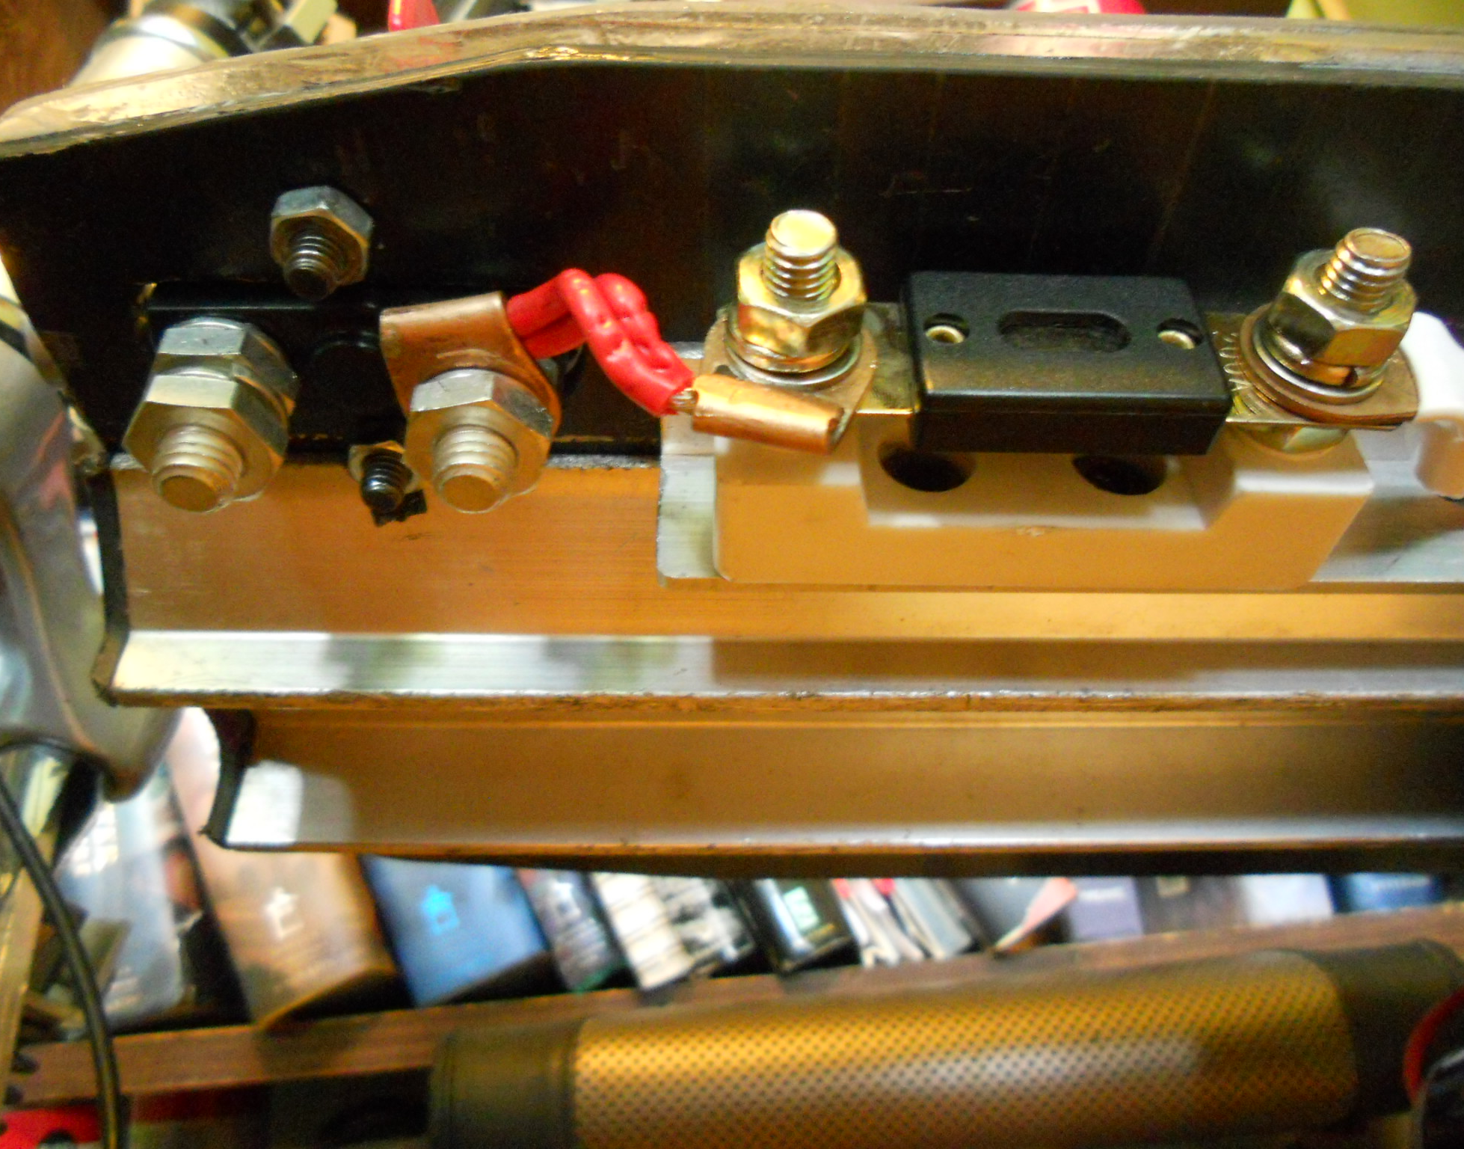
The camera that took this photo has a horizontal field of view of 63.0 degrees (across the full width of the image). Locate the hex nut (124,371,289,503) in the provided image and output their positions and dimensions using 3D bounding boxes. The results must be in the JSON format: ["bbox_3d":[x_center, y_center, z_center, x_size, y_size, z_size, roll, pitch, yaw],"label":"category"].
[{"bbox_3d":[-0.066,-0.019,0.152,0.019,0.008,0.017,5,-36,-7],"label":"hex nut"}]

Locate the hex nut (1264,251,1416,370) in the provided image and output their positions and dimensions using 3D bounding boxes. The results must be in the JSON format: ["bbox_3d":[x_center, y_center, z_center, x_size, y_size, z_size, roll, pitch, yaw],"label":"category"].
[{"bbox_3d":[0.069,-0.030,0.134,0.015,0.013,0.006,3,-39,1],"label":"hex nut"}]

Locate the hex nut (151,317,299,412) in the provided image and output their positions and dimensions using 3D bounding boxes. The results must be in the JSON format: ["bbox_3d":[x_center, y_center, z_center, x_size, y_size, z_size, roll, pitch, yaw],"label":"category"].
[{"bbox_3d":[-0.067,-0.025,0.157,0.019,0.008,0.017,3,-35,-3],"label":"hex nut"}]

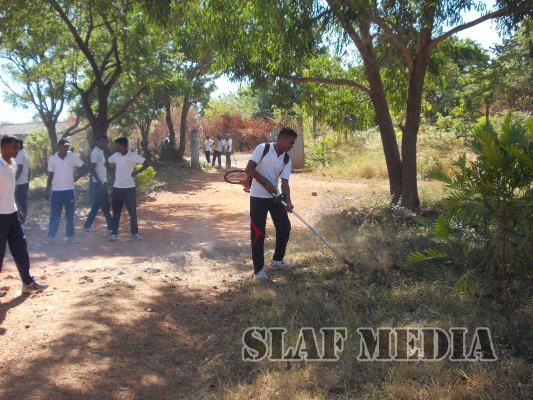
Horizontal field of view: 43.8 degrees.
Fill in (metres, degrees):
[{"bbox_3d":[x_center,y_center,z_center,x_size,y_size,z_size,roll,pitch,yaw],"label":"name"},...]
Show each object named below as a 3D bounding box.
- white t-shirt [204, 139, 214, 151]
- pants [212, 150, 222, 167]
[{"bbox_3d":[-3.056,-2.959,35.500,0.520,0.660,0.310,0,5,3],"label":"white t-shirt"},{"bbox_3d":[-2.538,-2.118,34.300,0.470,0.900,0.320,1,5,9],"label":"pants"}]

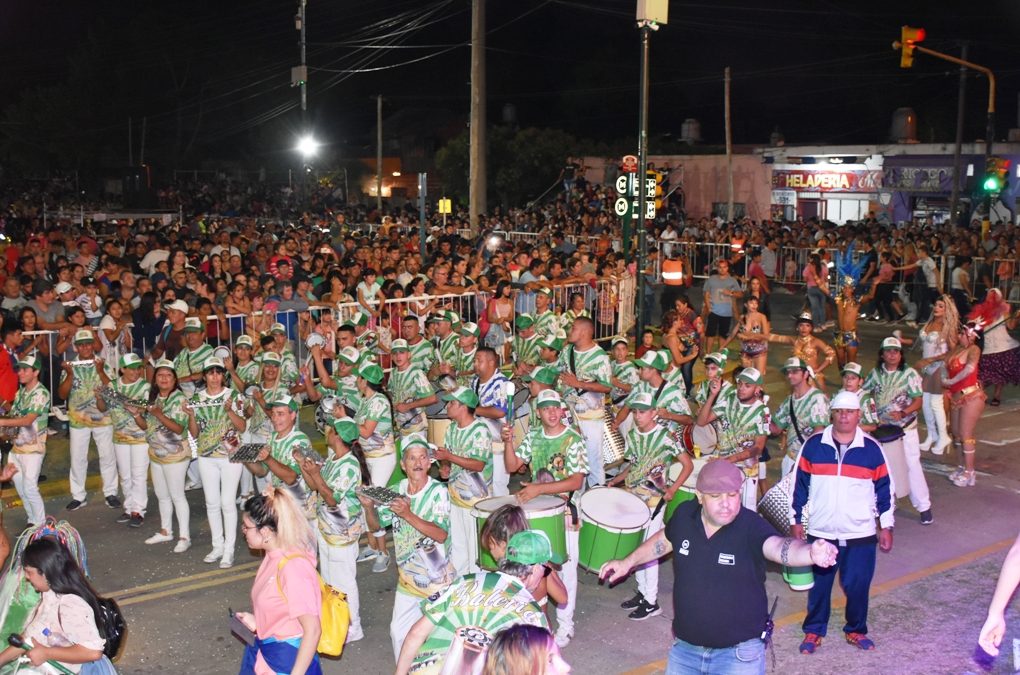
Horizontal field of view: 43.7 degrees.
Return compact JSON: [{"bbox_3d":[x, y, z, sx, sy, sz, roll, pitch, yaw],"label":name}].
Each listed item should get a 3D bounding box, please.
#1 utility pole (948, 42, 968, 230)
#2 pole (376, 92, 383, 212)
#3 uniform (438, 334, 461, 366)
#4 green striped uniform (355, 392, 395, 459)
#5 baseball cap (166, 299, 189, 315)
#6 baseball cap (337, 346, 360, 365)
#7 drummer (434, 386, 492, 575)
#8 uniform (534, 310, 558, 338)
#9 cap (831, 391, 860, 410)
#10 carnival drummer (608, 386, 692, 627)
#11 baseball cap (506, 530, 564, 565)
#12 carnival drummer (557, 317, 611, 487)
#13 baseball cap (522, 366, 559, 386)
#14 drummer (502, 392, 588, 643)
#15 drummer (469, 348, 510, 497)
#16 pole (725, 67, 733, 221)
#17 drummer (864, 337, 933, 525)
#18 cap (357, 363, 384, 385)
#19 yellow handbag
[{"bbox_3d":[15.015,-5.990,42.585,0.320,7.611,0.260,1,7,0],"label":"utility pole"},{"bbox_3d":[-6.729,-8.910,66.407,0.280,7.433,0.250,0,7,0],"label":"pole"},{"bbox_3d":[-0.695,0.234,14.150,0.300,0.600,0.470,-6,10,-39],"label":"uniform"},{"bbox_3d":[-1.123,0.727,10.625,0.360,0.580,0.460,0,7,-3],"label":"green striped uniform"},{"bbox_3d":[-3.973,-0.370,15.200,0.270,0.150,0.190,-2,8,-17],"label":"baseball cap"},{"bbox_3d":[-1.473,0.169,11.600,0.180,0.140,0.250,21,8,29],"label":"baseball cap"},{"bbox_3d":[-0.333,1.195,9.300,0.450,1.680,0.500,-6,9,-41],"label":"drummer"},{"bbox_3d":[0.494,-0.081,17.200,0.460,0.600,0.300,6,10,36],"label":"uniform"},{"bbox_3d":[2.300,0.432,8.720,0.200,0.140,0.260,1,8,7],"label":"cap"},{"bbox_3d":[1.033,1.241,9.420,0.580,1.680,0.460,5,9,33],"label":"carnival drummer"},{"bbox_3d":[0.111,0.954,5.750,0.280,0.160,0.190,6,3,-33],"label":"baseball cap"},{"bbox_3d":[0.697,0.753,12.070,0.480,1.890,0.520,-7,10,-43],"label":"carnival drummer"},{"bbox_3d":[0.226,0.300,9.900,0.260,0.145,0.180,1,7,12],"label":"baseball cap"},{"bbox_3d":[0.254,1.230,8.850,0.600,1.720,0.500,2,7,13],"label":"drummer"},{"bbox_3d":[-0.187,0.946,11.056,0.460,1.751,0.520,-5,9,-37],"label":"drummer"},{"bbox_3d":[7.094,-5.290,41.000,0.220,6.840,0.220,-2,7,0],"label":"pole"},{"bbox_3d":[3.644,0.854,11.901,0.580,1.722,0.500,3,8,25],"label":"drummer"},{"bbox_3d":[-1.172,0.299,10.571,0.260,0.150,0.180,13,9,7],"label":"cap"},{"bbox_3d":[-0.984,1.347,6.369,0.350,0.460,0.270,-1,7,-6],"label":"yellow handbag"}]

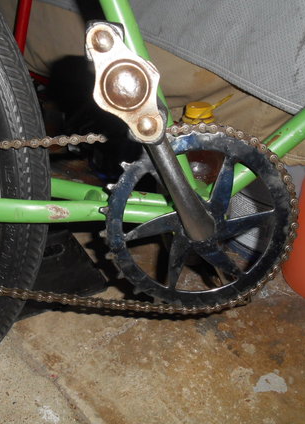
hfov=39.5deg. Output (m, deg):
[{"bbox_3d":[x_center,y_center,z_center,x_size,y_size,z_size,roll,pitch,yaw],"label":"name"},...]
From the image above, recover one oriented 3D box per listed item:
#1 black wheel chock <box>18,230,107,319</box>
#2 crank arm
[{"bbox_3d":[-0.196,0.080,0.737,0.210,0.138,0.115,-15,36,-32],"label":"black wheel chock"},{"bbox_3d":[0.010,-0.042,0.335,0.044,0.214,0.141,-23,19,7],"label":"crank arm"}]

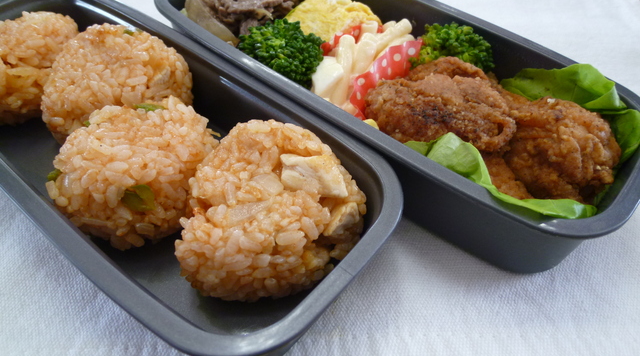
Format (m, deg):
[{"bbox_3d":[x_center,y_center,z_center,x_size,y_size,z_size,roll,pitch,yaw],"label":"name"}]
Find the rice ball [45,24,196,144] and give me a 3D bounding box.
[{"bbox_3d":[-0.082,-0.038,0.182,0.053,0.047,0.059,32,57,23],"label":"rice ball"}]

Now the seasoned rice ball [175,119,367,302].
[{"bbox_3d":[-0.015,0.009,0.143,0.057,0.051,0.064,32,57,23],"label":"seasoned rice ball"}]

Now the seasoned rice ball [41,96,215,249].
[{"bbox_3d":[-0.062,-0.002,0.152,0.050,0.049,0.057,32,57,23],"label":"seasoned rice ball"}]

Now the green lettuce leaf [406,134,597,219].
[{"bbox_3d":[0.058,0.003,0.155,0.063,0.023,0.025,34,57,24],"label":"green lettuce leaf"}]

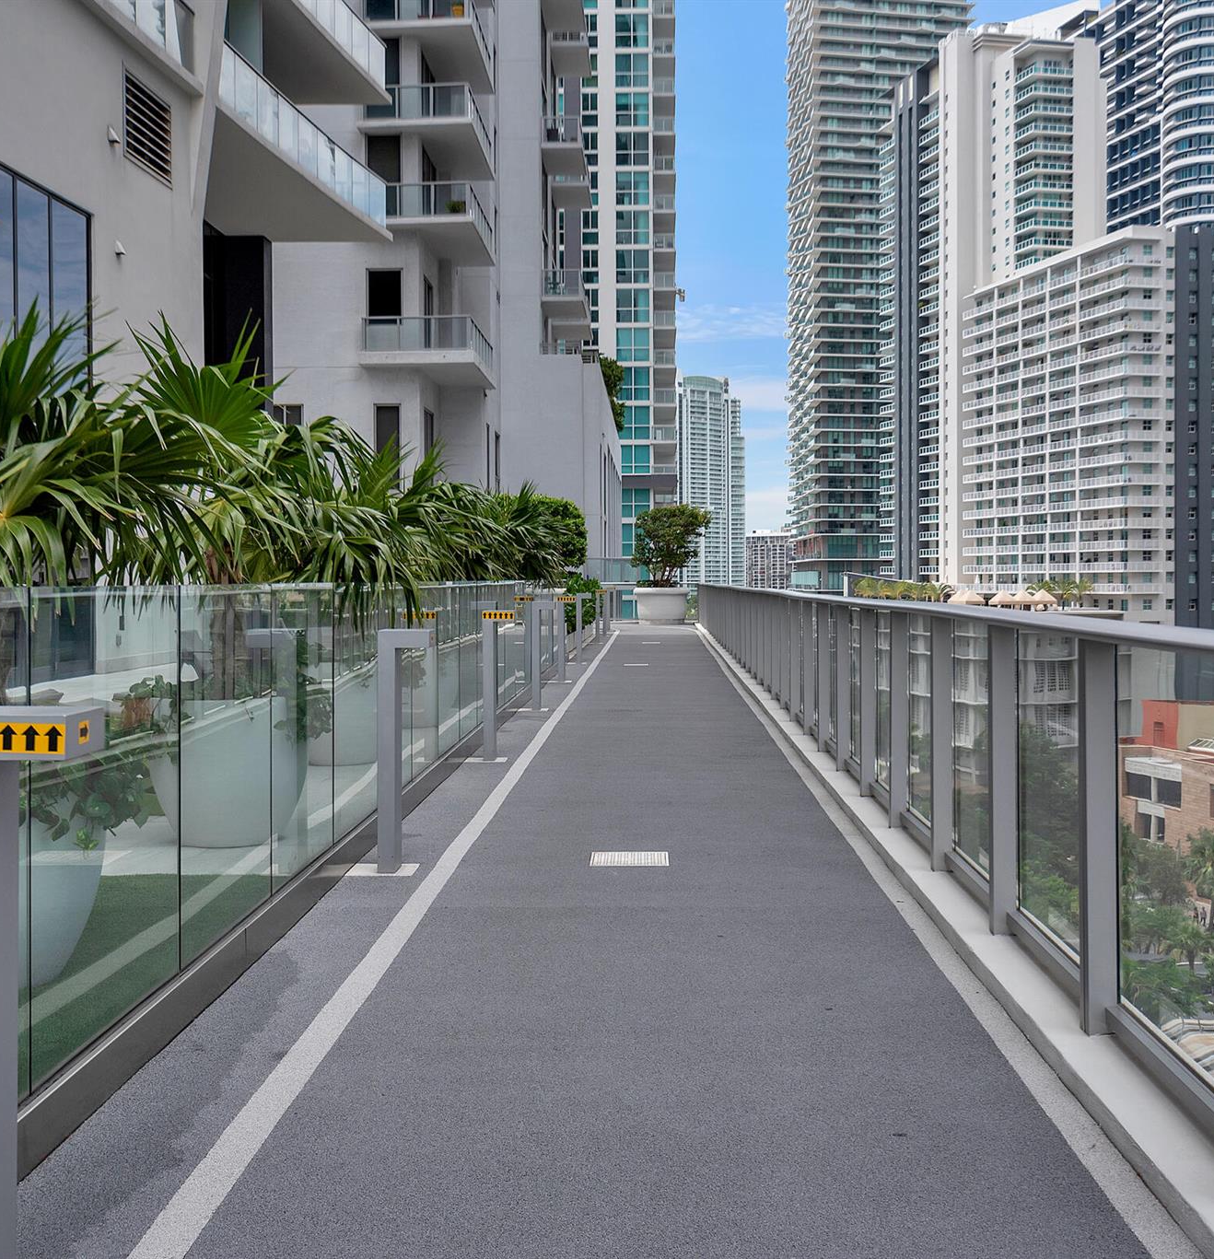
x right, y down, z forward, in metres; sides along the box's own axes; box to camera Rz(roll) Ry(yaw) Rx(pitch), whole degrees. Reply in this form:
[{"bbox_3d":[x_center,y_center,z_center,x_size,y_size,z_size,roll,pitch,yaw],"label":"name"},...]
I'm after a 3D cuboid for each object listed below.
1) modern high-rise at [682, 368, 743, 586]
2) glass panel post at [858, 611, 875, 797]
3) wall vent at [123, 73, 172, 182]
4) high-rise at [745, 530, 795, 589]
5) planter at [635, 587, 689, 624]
[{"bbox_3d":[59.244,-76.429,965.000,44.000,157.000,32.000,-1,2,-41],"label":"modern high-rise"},{"bbox_3d":[1.398,0.400,8.450,0.080,1.000,0.075,0,1,2],"label":"glass panel post"},{"bbox_3d":[-6.657,-7.266,22.800,0.120,1.220,1.850,0,1,5],"label":"wall vent"},{"bbox_3d":[124.285,-40.491,1200.000,44.000,68.000,26.000,0,1,3],"label":"high-rise"},{"bbox_3d":[1.457,-0.650,42.000,1.460,1.020,1.460,0,1,0],"label":"planter"}]

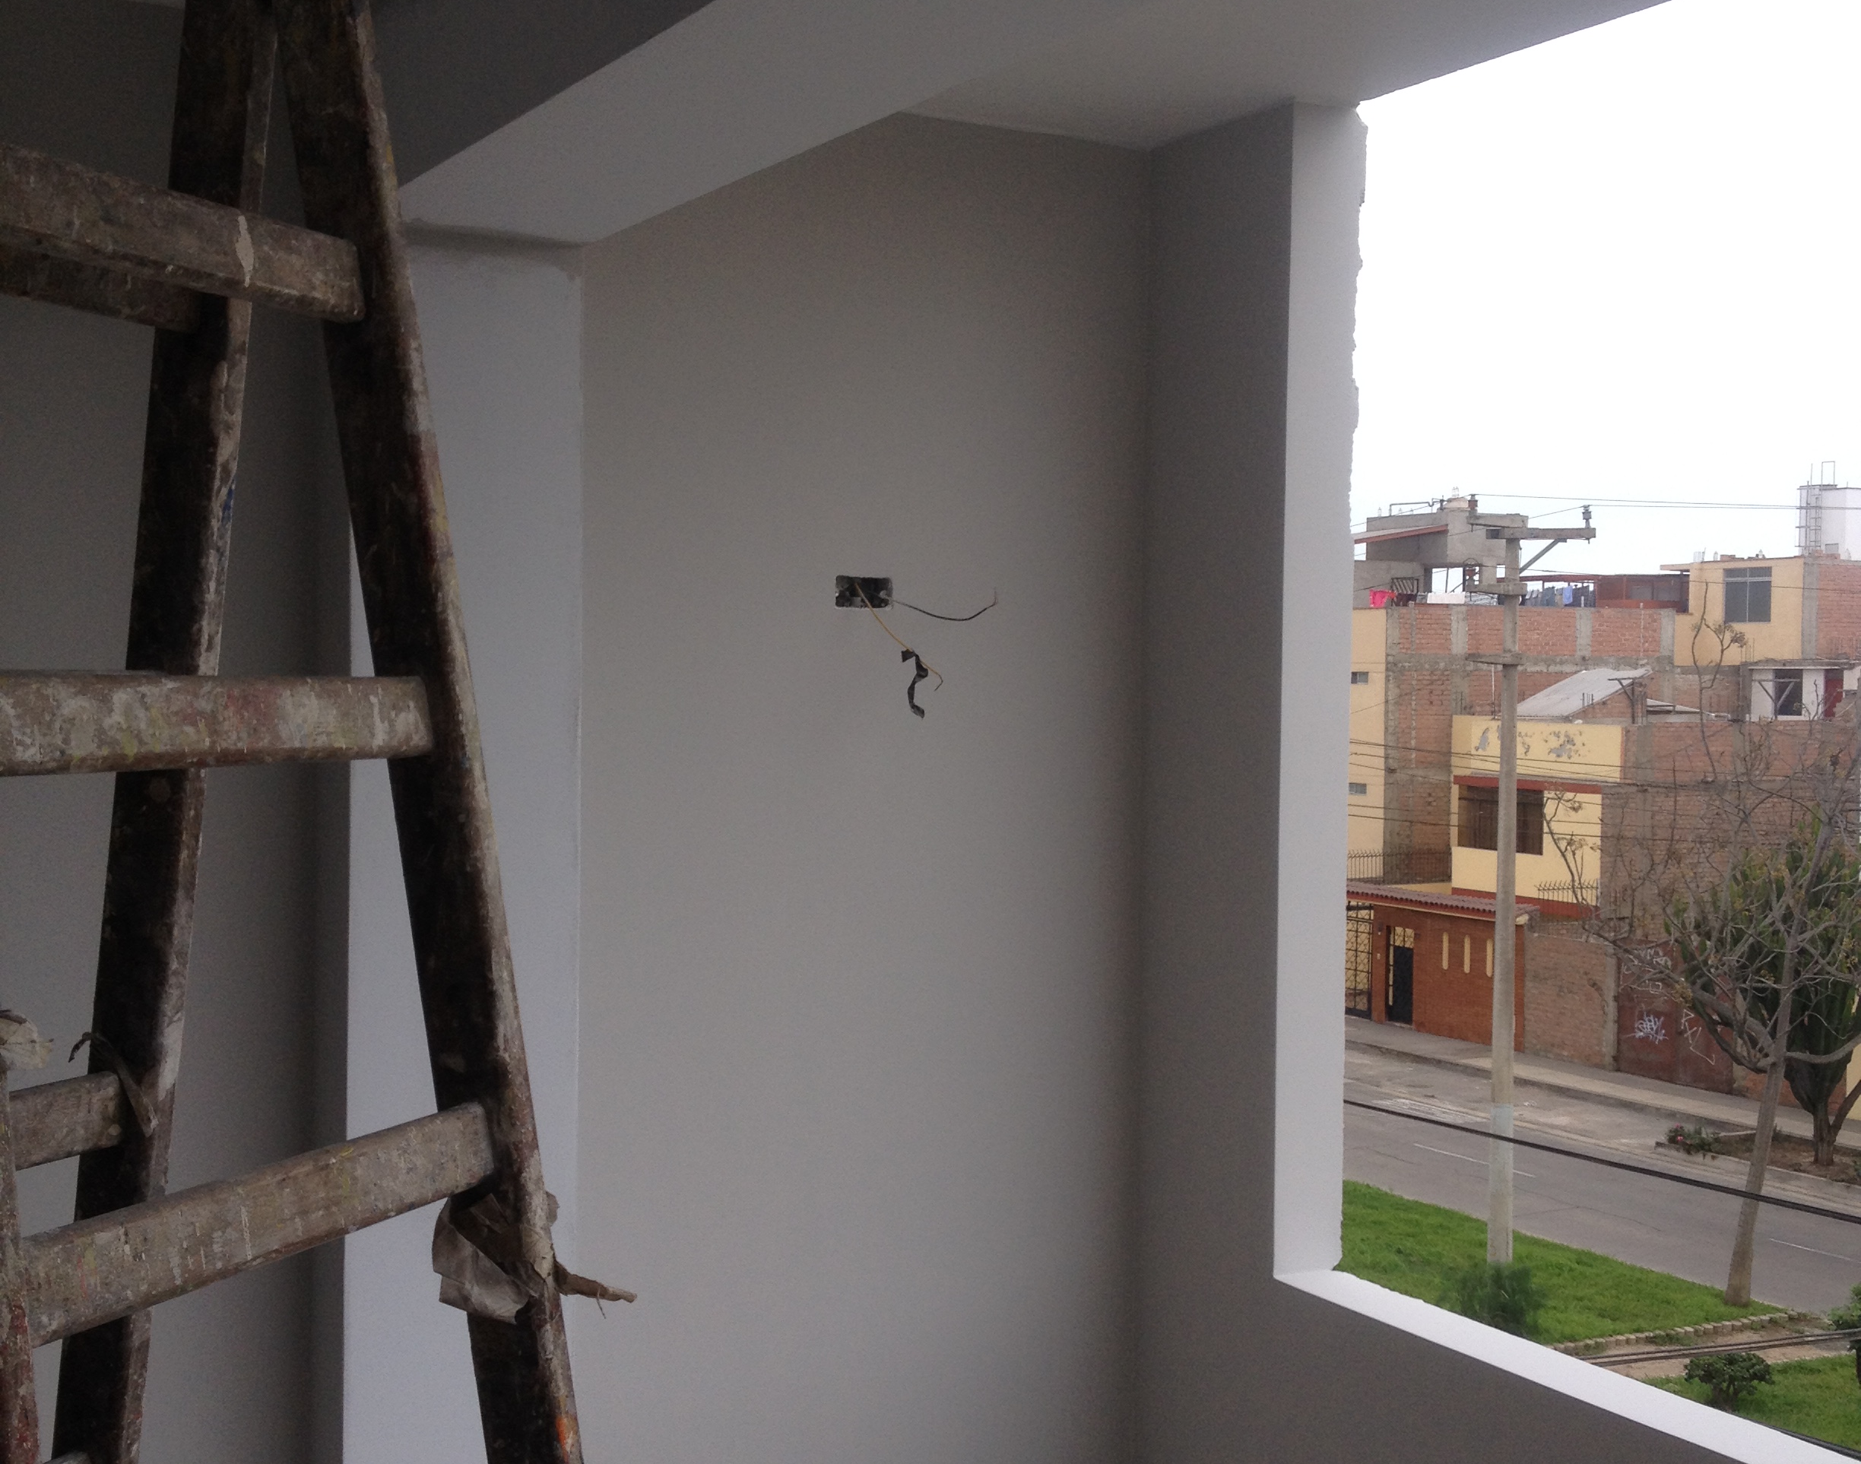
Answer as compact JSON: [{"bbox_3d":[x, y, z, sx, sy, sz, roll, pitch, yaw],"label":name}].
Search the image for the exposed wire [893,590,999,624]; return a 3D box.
[{"bbox_3d":[0.029,-0.200,3.996,0.166,0.057,0.070,-1,3,-30],"label":"exposed wire"}]

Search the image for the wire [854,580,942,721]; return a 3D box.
[{"bbox_3d":[-0.044,-0.127,3.951,0.128,0.212,0.080,-1,3,-30],"label":"wire"}]

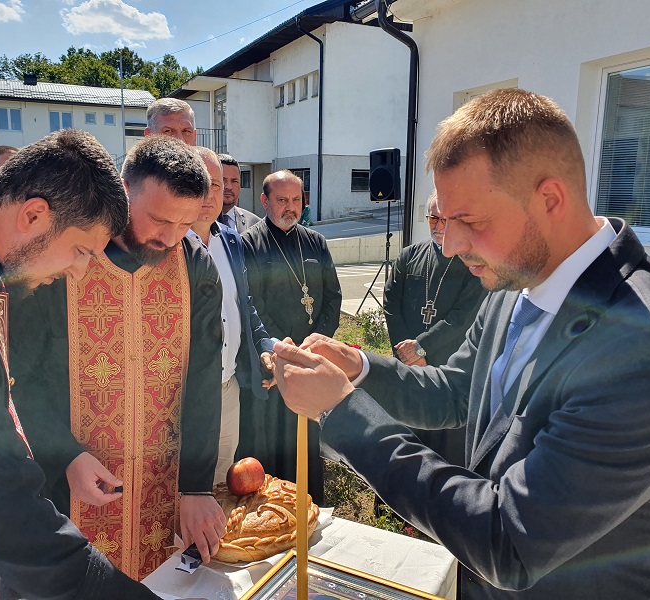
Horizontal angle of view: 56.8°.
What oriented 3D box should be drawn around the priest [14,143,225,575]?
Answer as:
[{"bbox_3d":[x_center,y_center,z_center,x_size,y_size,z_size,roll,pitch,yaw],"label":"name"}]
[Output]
[{"bbox_3d":[-0.498,0.473,1.515,0.560,1.730,0.440,-4,11,-27],"label":"priest"}]

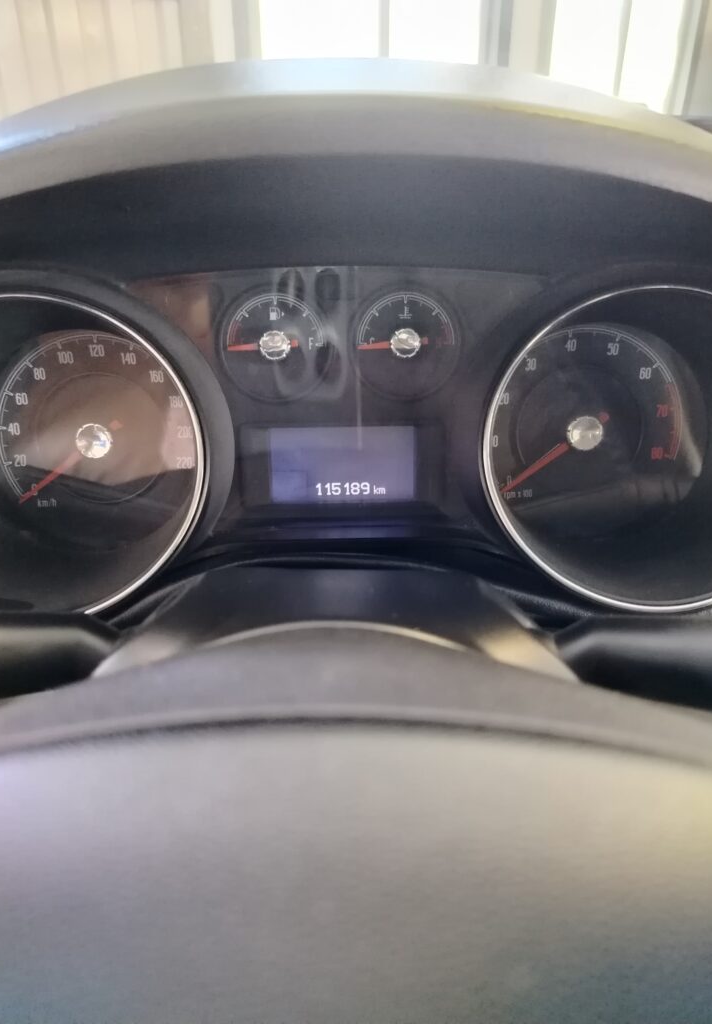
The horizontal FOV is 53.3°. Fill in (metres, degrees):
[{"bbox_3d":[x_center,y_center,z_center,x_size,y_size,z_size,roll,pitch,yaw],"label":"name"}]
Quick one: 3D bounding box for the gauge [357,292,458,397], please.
[{"bbox_3d":[0.021,-0.070,0.298,0.044,0.044,0.013,0,12,0],"label":"gauge"}]

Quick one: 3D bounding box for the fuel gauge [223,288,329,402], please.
[{"bbox_3d":[-0.034,-0.070,0.298,0.044,0.045,0.013,0,12,0],"label":"fuel gauge"}]

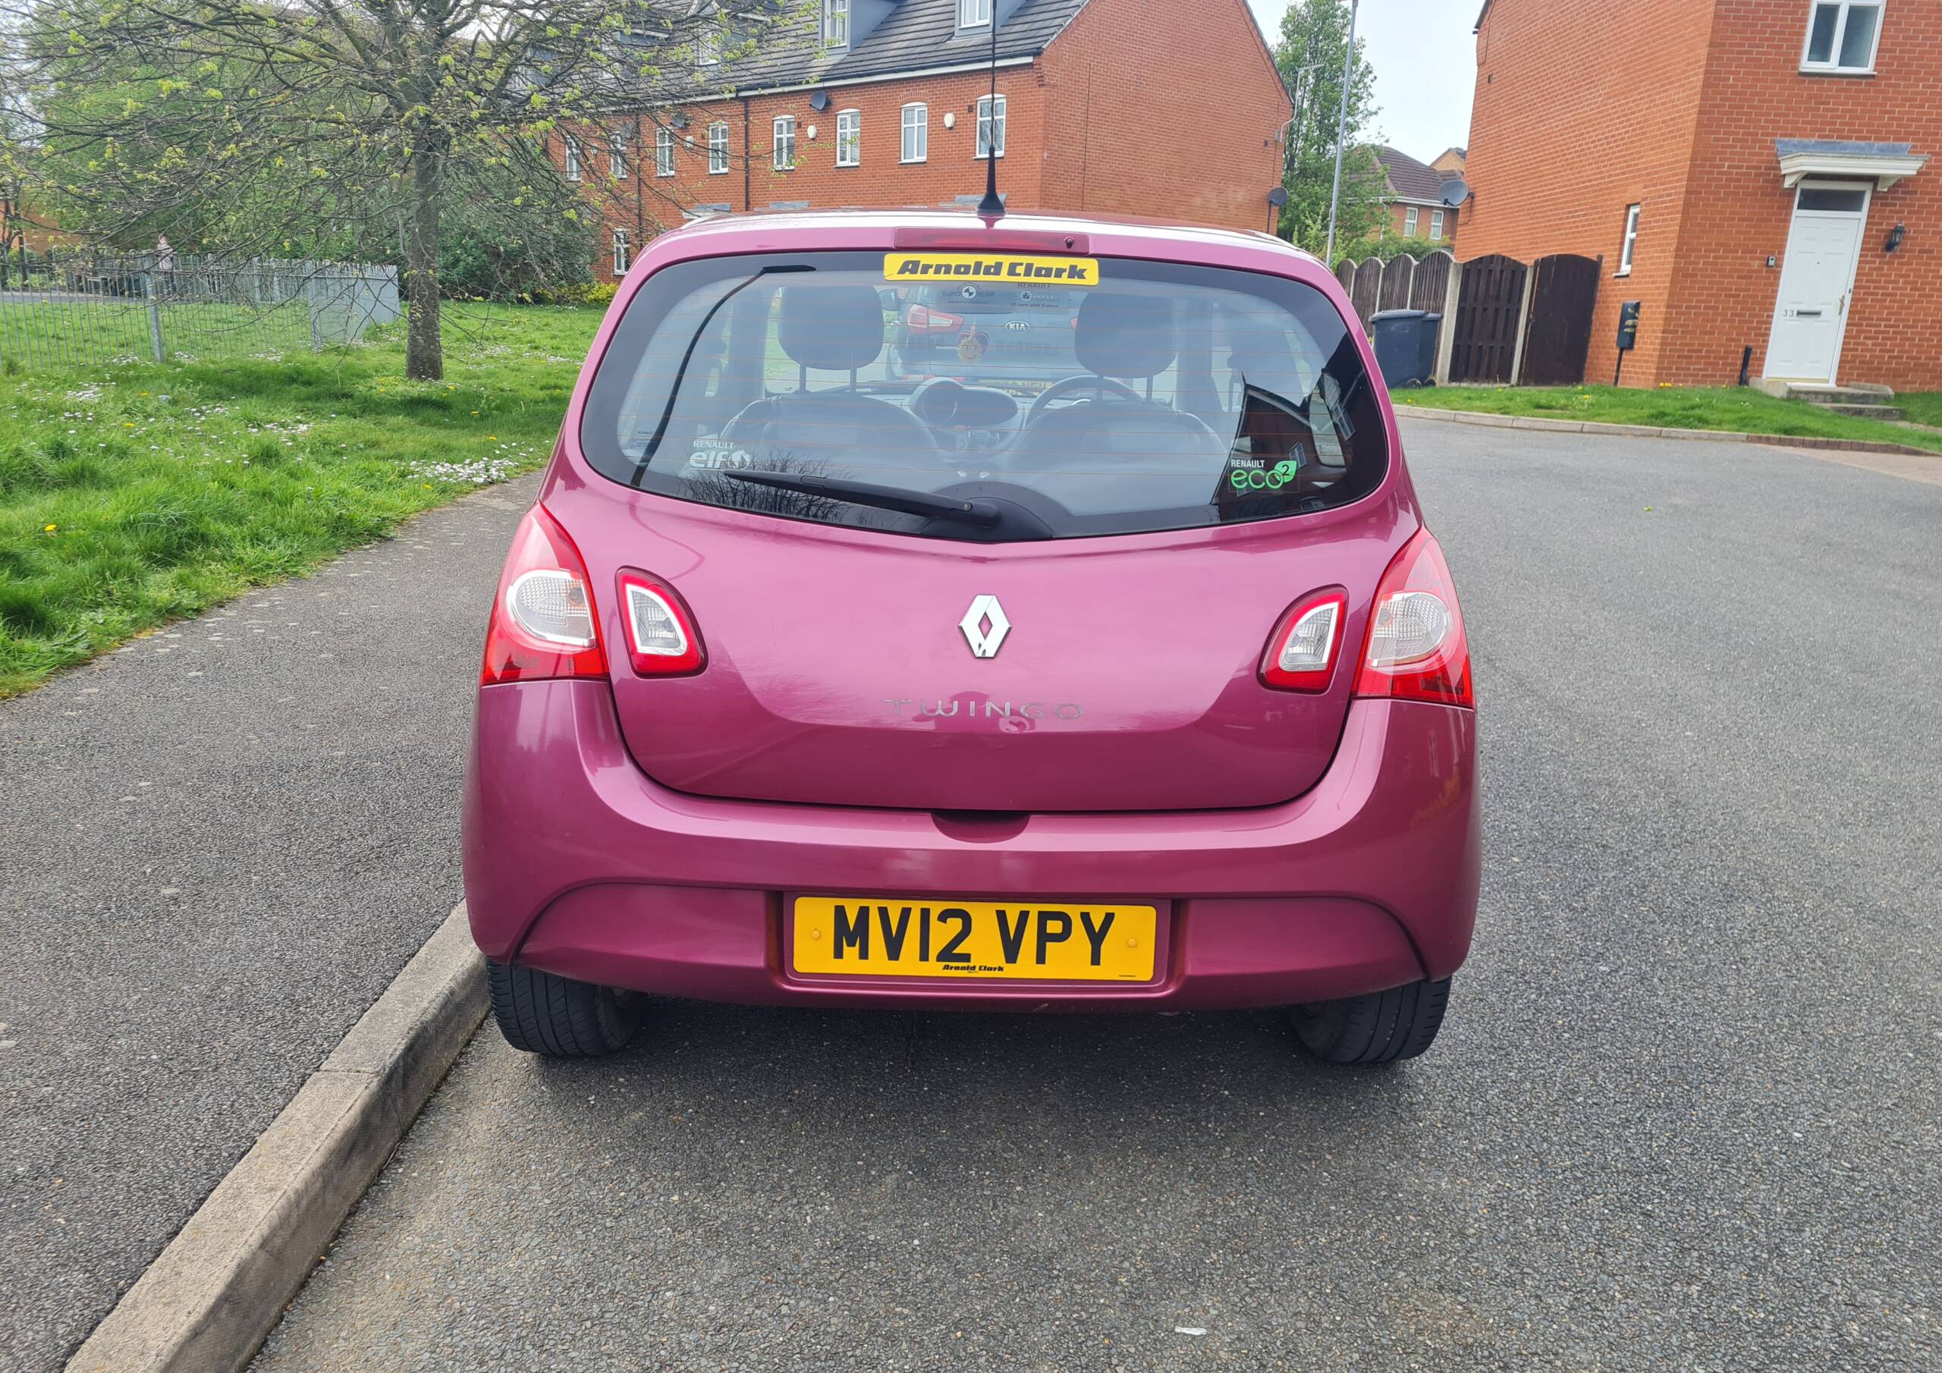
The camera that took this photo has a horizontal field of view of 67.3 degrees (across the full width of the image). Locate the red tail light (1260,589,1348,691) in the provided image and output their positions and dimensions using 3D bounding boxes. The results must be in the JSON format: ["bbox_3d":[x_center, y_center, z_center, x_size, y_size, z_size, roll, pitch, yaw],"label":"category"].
[{"bbox_3d":[0.475,-0.066,2.083,0.128,0.155,0.070,-1,16,-12],"label":"red tail light"}]

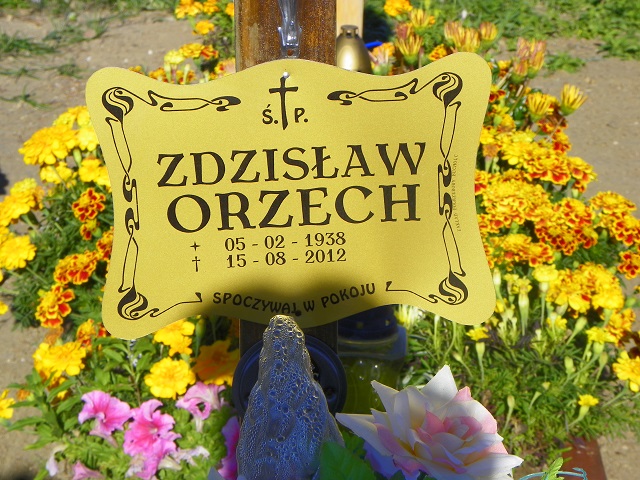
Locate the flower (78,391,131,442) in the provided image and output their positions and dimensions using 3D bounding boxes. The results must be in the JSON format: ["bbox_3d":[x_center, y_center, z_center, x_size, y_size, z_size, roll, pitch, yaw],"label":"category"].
[{"bbox_3d":[-0.176,0.144,2.180,0.043,0.034,0.031,9,26,18],"label":"flower"}]

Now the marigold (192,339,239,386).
[{"bbox_3d":[-0.089,0.105,2.300,0.042,0.025,0.040,0,25,0],"label":"marigold"}]

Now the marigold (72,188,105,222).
[{"bbox_3d":[-0.209,-0.031,2.420,0.031,0.021,0.028,0,25,0],"label":"marigold"}]

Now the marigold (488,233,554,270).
[{"bbox_3d":[0.182,0.010,2.400,0.058,0.020,0.040,0,25,0],"label":"marigold"}]

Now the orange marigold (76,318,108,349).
[{"bbox_3d":[-0.198,0.082,2.320,0.029,0.019,0.026,0,25,0],"label":"orange marigold"}]

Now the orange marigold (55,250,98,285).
[{"bbox_3d":[-0.218,0.025,2.380,0.038,0.020,0.032,0,25,0],"label":"orange marigold"}]

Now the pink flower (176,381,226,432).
[{"bbox_3d":[-0.098,0.138,2.200,0.041,0.031,0.035,0,25,0],"label":"pink flower"}]

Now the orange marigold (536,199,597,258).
[{"bbox_3d":[0.226,-0.011,2.450,0.055,0.034,0.048,0,25,0],"label":"orange marigold"}]

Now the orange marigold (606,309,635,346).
[{"bbox_3d":[0.269,0.078,2.380,0.026,0.024,0.026,0,25,0],"label":"orange marigold"}]

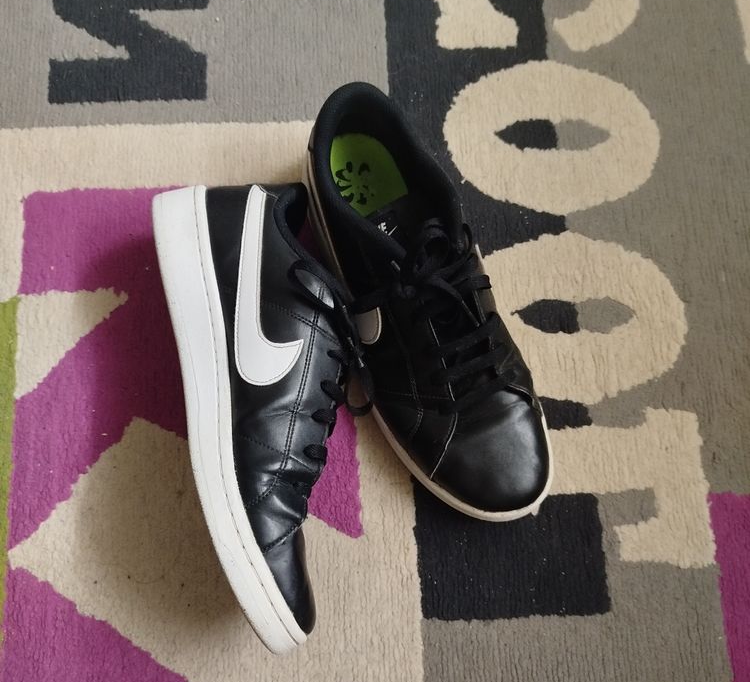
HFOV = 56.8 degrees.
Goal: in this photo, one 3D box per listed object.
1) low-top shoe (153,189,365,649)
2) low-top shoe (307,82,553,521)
[{"bbox_3d":[-0.058,0.030,0.426,0.108,0.108,0.294,-14,77,-8],"label":"low-top shoe"},{"bbox_3d":[0.037,-0.022,0.441,0.106,0.110,0.295,-21,81,-7],"label":"low-top shoe"}]

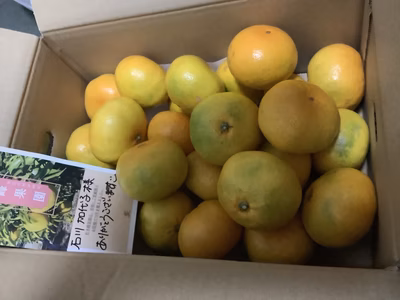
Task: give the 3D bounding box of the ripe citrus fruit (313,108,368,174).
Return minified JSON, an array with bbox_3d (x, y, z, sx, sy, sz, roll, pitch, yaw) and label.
[{"bbox_3d":[0.166,-0.010,0.424,0.077,0.068,0.077,-3,68,20],"label":"ripe citrus fruit"}]

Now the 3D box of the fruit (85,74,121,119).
[{"bbox_3d":[-0.134,-0.076,0.532,0.074,0.069,0.074,-3,68,20],"label":"fruit"}]

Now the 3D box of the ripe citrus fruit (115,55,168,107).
[{"bbox_3d":[-0.090,-0.105,0.547,0.082,0.073,0.082,-2,70,19],"label":"ripe citrus fruit"}]

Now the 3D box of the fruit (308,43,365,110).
[{"bbox_3d":[0.165,-0.088,0.434,0.069,0.079,0.079,-6,67,21],"label":"fruit"}]

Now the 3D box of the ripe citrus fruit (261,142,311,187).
[{"bbox_3d":[0.098,0.016,0.440,0.080,0.071,0.080,-2,70,19],"label":"ripe citrus fruit"}]

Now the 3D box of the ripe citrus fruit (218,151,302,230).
[{"bbox_3d":[0.055,0.038,0.328,0.077,0.067,0.077,-7,110,30],"label":"ripe citrus fruit"}]

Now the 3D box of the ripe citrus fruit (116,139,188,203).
[{"bbox_3d":[-0.052,0.022,0.392,0.078,0.068,0.078,-3,35,21],"label":"ripe citrus fruit"}]

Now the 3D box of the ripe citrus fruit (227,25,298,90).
[{"bbox_3d":[0.074,-0.107,0.416,0.083,0.074,0.083,15,41,5],"label":"ripe citrus fruit"}]

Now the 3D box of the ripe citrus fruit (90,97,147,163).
[{"bbox_3d":[-0.107,-0.027,0.470,0.082,0.082,0.073,-37,40,-27],"label":"ripe citrus fruit"}]

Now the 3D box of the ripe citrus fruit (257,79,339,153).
[{"bbox_3d":[0.096,-0.032,0.345,0.078,0.068,0.078,11,59,-15],"label":"ripe citrus fruit"}]

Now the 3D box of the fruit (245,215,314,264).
[{"bbox_3d":[0.092,0.093,0.413,0.082,0.073,0.082,-2,70,19],"label":"fruit"}]

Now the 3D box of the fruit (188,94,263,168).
[{"bbox_3d":[0.029,-0.023,0.405,0.081,0.073,0.081,-3,93,4],"label":"fruit"}]

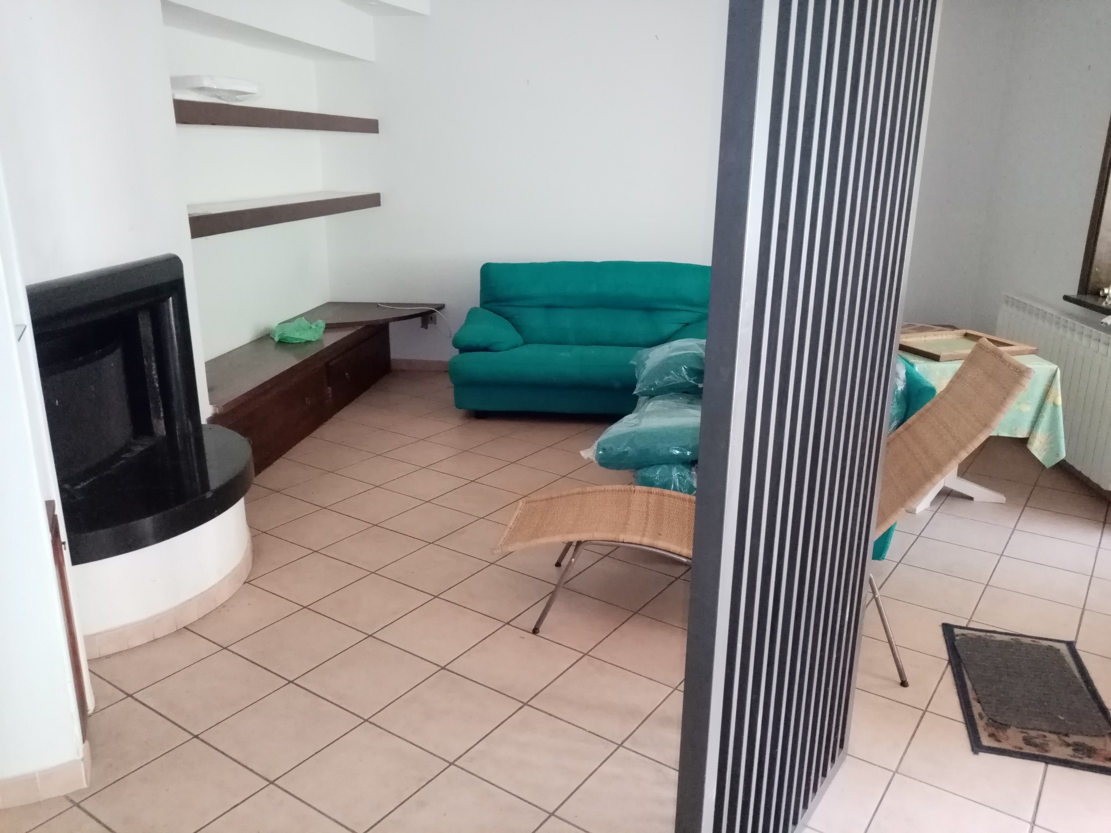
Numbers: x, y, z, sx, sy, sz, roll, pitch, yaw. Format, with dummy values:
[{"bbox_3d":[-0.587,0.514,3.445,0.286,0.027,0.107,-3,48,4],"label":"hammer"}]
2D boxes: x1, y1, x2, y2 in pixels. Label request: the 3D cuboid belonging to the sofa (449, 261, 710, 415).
[{"bbox_3d":[0.248,-0.485,5.292,1.681,0.869,0.934,3,17,6],"label":"sofa"}]

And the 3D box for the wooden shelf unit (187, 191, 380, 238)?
[{"bbox_3d":[-1.605,-1.156,4.655,0.438,0.100,2.663,3,17,6],"label":"wooden shelf unit"}]

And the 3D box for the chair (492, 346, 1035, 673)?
[{"bbox_3d":[0.590,0.229,2.752,1.536,0.979,0.535,4,17,10],"label":"chair"}]

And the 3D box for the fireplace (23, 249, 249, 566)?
[{"bbox_3d":[-1.400,-0.078,2.869,0.509,0.811,1.191,3,17,6],"label":"fireplace"}]

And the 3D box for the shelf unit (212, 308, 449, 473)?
[{"bbox_3d":[-1.398,-0.205,4.915,0.876,0.515,2.663,3,17,6],"label":"shelf unit"}]

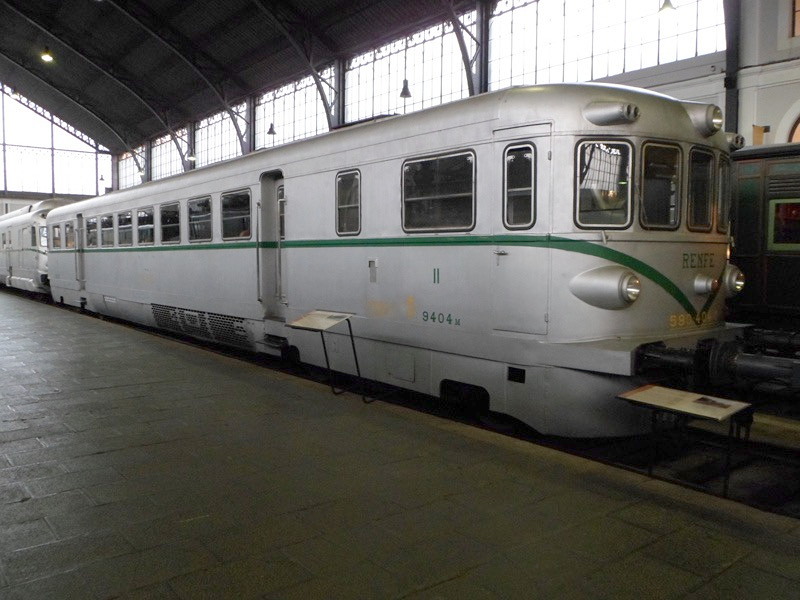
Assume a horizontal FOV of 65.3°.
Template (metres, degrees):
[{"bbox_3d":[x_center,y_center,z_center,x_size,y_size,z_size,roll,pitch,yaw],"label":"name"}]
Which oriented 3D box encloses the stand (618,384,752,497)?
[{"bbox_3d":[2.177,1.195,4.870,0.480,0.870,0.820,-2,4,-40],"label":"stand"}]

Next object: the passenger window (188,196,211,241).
[{"bbox_3d":[-3.888,-1.540,12.047,0.060,0.864,1.142,-2,4,-40],"label":"passenger window"}]

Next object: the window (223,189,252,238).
[{"bbox_3d":[-2.853,-1.455,10.816,0.060,0.864,1.138,-2,4,-40],"label":"window"}]

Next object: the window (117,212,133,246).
[{"bbox_3d":[-6.873,-1.787,15.599,0.060,0.864,1.229,-2,4,-40],"label":"window"}]

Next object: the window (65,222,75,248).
[{"bbox_3d":[-10.616,-2.096,20.052,0.060,0.864,1.224,-2,4,-40],"label":"window"}]

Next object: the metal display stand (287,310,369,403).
[{"bbox_3d":[-0.807,0.667,7.263,0.710,1.030,0.810,-2,4,-40],"label":"metal display stand"}]

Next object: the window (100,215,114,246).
[{"bbox_3d":[-7.889,-1.871,16.808,0.060,0.864,1.234,-2,4,-40],"label":"window"}]

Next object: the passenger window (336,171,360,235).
[{"bbox_3d":[-0.688,-1.283,8.240,0.060,0.859,0.562,-2,4,-40],"label":"passenger window"}]

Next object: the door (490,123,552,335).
[{"bbox_3d":[1.191,-0.690,6.118,0.629,2.006,0.080,4,4,40],"label":"door"}]

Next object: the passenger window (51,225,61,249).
[{"bbox_3d":[-11.834,-2.196,21.501,0.060,0.864,1.272,-2,4,-40],"label":"passenger window"}]

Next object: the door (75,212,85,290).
[{"bbox_3d":[-9.783,-1.473,19.210,0.120,2.304,0.816,-2,4,-40],"label":"door"}]

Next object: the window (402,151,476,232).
[{"bbox_3d":[0.404,-1.179,6.942,0.060,0.878,1.147,-2,4,-40],"label":"window"}]

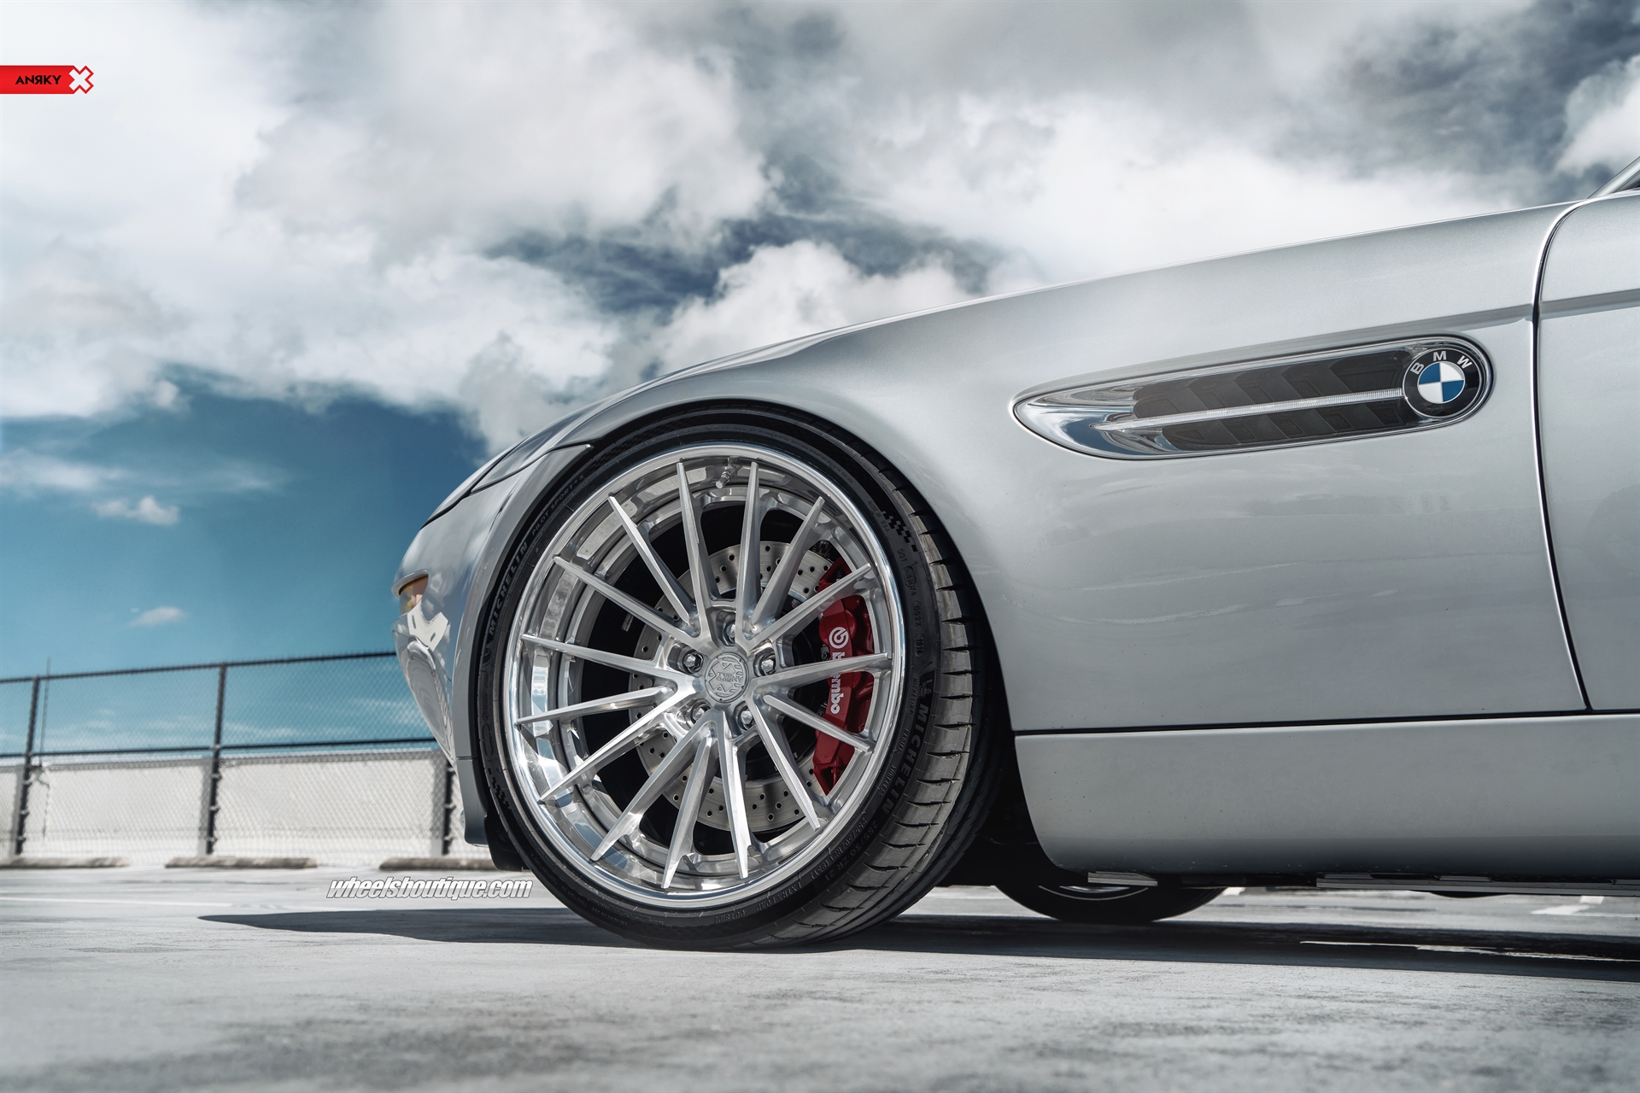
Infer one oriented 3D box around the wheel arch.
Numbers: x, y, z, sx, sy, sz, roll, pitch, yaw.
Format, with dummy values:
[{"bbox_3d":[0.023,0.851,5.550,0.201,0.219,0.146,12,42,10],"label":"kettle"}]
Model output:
[{"bbox_3d":[-0.080,0.121,1.967,0.790,0.600,0.240,-6,-14,27],"label":"wheel arch"}]

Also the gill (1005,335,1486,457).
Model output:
[{"bbox_3d":[0.442,-0.141,1.635,0.495,0.105,0.040,-6,-14,27],"label":"gill"}]

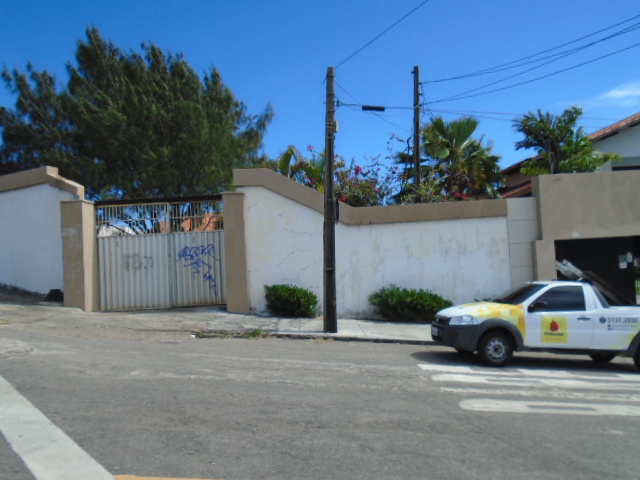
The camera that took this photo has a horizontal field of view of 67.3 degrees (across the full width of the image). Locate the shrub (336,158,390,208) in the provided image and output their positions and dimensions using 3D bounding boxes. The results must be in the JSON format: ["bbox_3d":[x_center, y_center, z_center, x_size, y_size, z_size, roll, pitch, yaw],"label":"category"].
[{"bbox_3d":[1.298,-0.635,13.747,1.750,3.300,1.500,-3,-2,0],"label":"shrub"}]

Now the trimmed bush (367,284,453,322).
[{"bbox_3d":[2.335,1.638,12.400,2.050,0.950,1.100,-3,-2,0],"label":"trimmed bush"}]

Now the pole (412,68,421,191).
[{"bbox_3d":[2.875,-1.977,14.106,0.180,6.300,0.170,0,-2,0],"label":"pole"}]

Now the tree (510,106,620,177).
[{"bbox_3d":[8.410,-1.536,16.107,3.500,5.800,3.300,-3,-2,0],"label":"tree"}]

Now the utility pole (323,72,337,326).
[{"bbox_3d":[0.243,-0.908,10.588,0.280,5.860,0.250,0,-2,0],"label":"utility pole"}]

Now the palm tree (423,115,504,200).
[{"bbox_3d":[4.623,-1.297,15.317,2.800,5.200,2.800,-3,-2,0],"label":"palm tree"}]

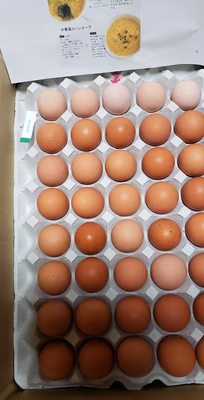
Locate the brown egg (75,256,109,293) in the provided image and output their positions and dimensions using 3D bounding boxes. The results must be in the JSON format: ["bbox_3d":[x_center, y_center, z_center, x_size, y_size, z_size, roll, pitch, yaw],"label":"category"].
[{"bbox_3d":[-0.013,0.098,0.396,0.044,0.056,0.044,-4,78,3],"label":"brown egg"}]

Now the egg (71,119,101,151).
[{"bbox_3d":[-0.022,-0.093,0.435,0.043,0.056,0.043,-4,78,3],"label":"egg"}]

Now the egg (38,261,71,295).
[{"bbox_3d":[-0.063,0.104,0.403,0.043,0.056,0.043,-4,79,4],"label":"egg"}]

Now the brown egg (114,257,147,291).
[{"bbox_3d":[0.038,0.098,0.396,0.043,0.056,0.043,-4,79,4],"label":"brown egg"}]

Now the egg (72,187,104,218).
[{"bbox_3d":[-0.019,0.005,0.418,0.043,0.056,0.043,-4,79,4],"label":"egg"}]

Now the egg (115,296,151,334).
[{"bbox_3d":[0.040,0.145,0.383,0.044,0.057,0.044,-4,78,3],"label":"egg"}]

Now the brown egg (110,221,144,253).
[{"bbox_3d":[0.034,0.048,0.403,0.043,0.056,0.043,-4,78,3],"label":"brown egg"}]

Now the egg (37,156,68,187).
[{"bbox_3d":[-0.070,-0.041,0.427,0.043,0.055,0.043,-4,78,3],"label":"egg"}]

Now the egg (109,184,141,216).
[{"bbox_3d":[0.032,0.000,0.415,0.043,0.055,0.043,-4,79,3],"label":"egg"}]

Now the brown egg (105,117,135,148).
[{"bbox_3d":[0.027,-0.097,0.435,0.042,0.055,0.042,-4,79,3],"label":"brown egg"}]

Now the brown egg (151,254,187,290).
[{"bbox_3d":[0.087,0.094,0.393,0.044,0.057,0.044,-4,79,4],"label":"brown egg"}]

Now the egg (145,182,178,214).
[{"bbox_3d":[0.081,-0.002,0.410,0.043,0.056,0.043,-4,78,3],"label":"egg"}]

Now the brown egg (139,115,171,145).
[{"bbox_3d":[0.076,-0.101,0.433,0.043,0.055,0.043,-4,79,3],"label":"brown egg"}]

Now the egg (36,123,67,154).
[{"bbox_3d":[-0.073,-0.090,0.441,0.043,0.056,0.043,-4,79,4],"label":"egg"}]

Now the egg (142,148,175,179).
[{"bbox_3d":[0.079,-0.051,0.423,0.043,0.055,0.043,-4,79,3],"label":"egg"}]

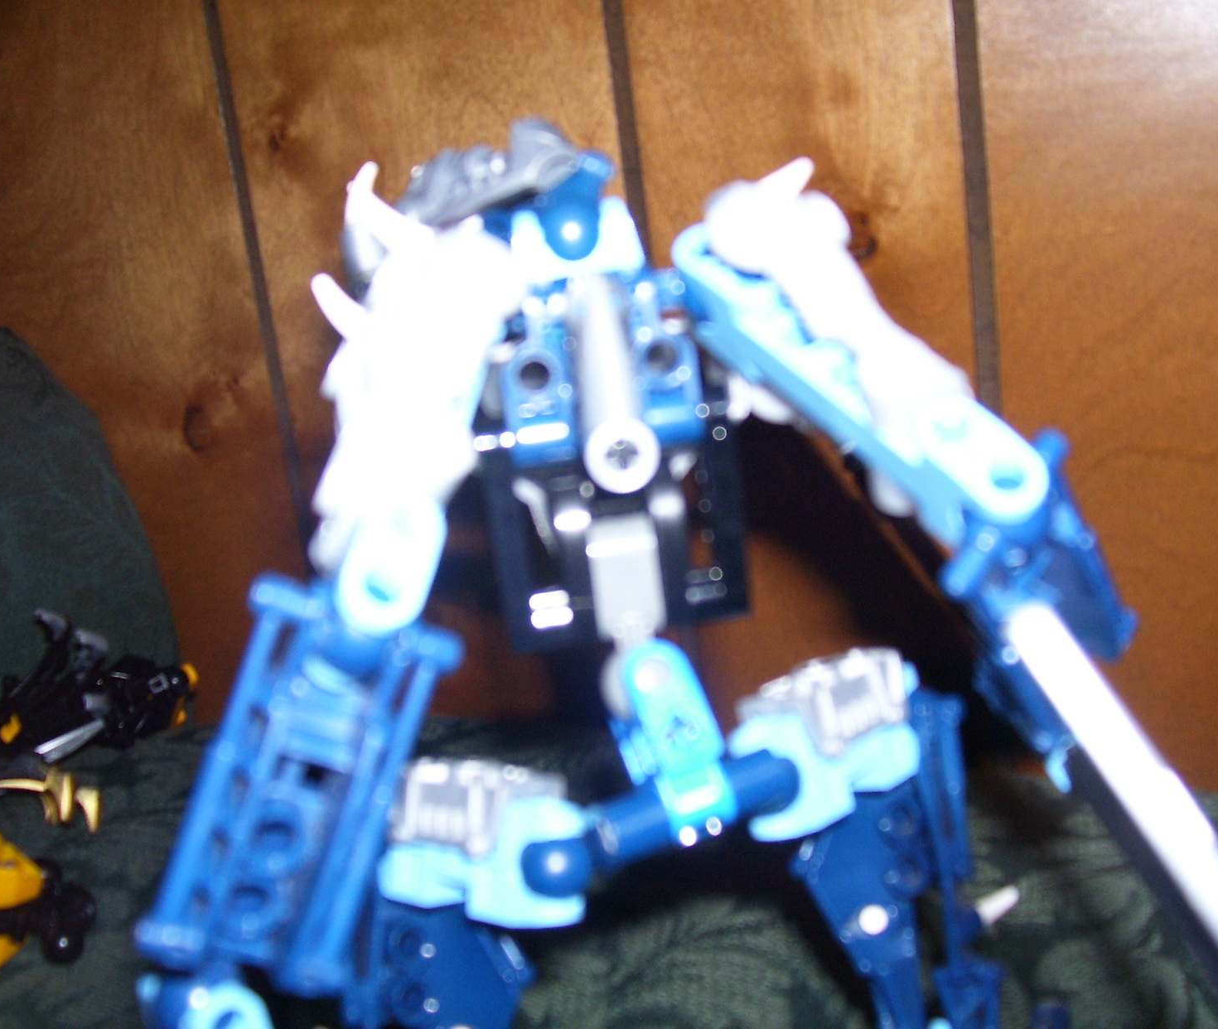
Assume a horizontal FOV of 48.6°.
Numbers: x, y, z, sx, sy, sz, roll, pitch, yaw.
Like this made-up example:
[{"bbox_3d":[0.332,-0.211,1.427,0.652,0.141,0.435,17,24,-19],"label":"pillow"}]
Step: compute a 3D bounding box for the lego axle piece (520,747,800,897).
[{"bbox_3d":[0.007,0.041,0.177,0.040,0.010,0.010,-20,11,-8],"label":"lego axle piece"}]

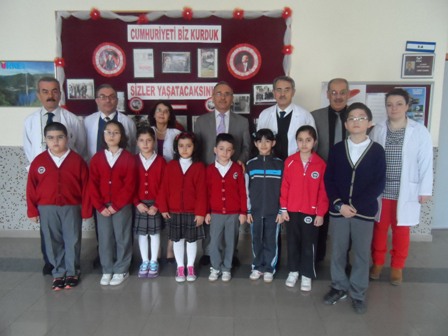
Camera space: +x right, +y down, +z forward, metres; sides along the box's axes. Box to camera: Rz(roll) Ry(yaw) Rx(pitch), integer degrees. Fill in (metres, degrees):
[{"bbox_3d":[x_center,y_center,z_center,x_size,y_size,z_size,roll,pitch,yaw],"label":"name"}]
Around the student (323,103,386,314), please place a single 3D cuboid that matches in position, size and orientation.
[{"bbox_3d":[0.972,0.286,2.308,0.406,1.495,0.330,4,9,26],"label":"student"}]

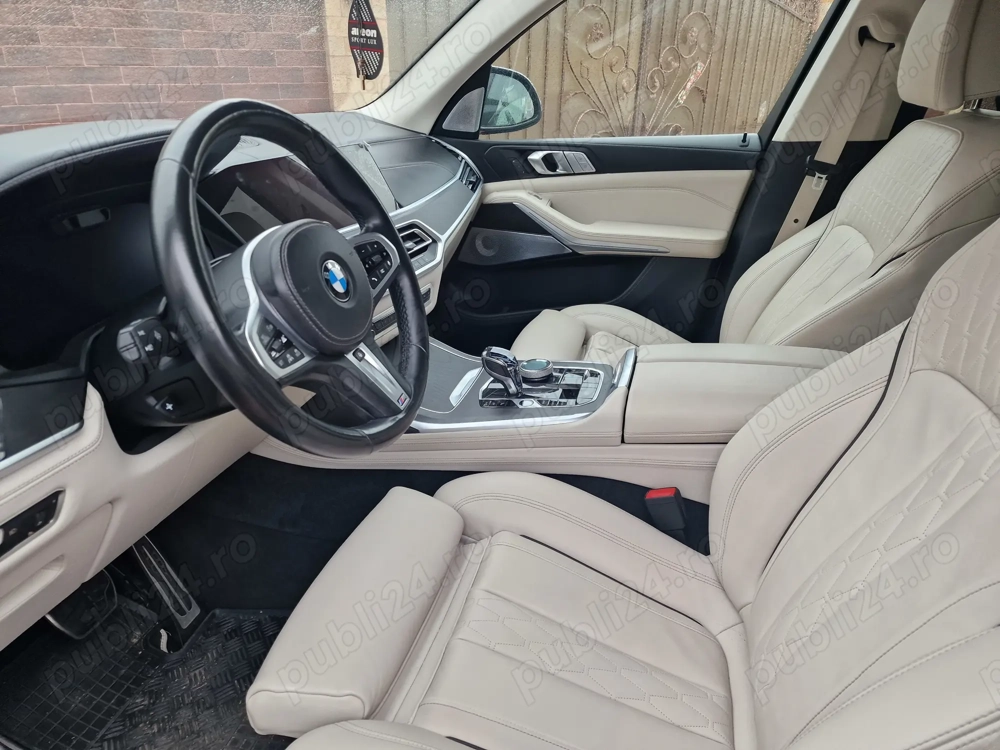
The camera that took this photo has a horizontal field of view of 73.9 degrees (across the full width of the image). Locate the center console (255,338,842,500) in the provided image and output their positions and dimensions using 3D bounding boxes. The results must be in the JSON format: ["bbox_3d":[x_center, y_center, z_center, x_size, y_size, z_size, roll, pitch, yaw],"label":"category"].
[{"bbox_3d":[0.073,0.040,1.126,0.900,0.195,0.280,4,26,6],"label":"center console"}]

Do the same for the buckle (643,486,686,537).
[{"bbox_3d":[0.242,0.194,0.952,0.041,0.064,0.026,-14,20,30],"label":"buckle"}]

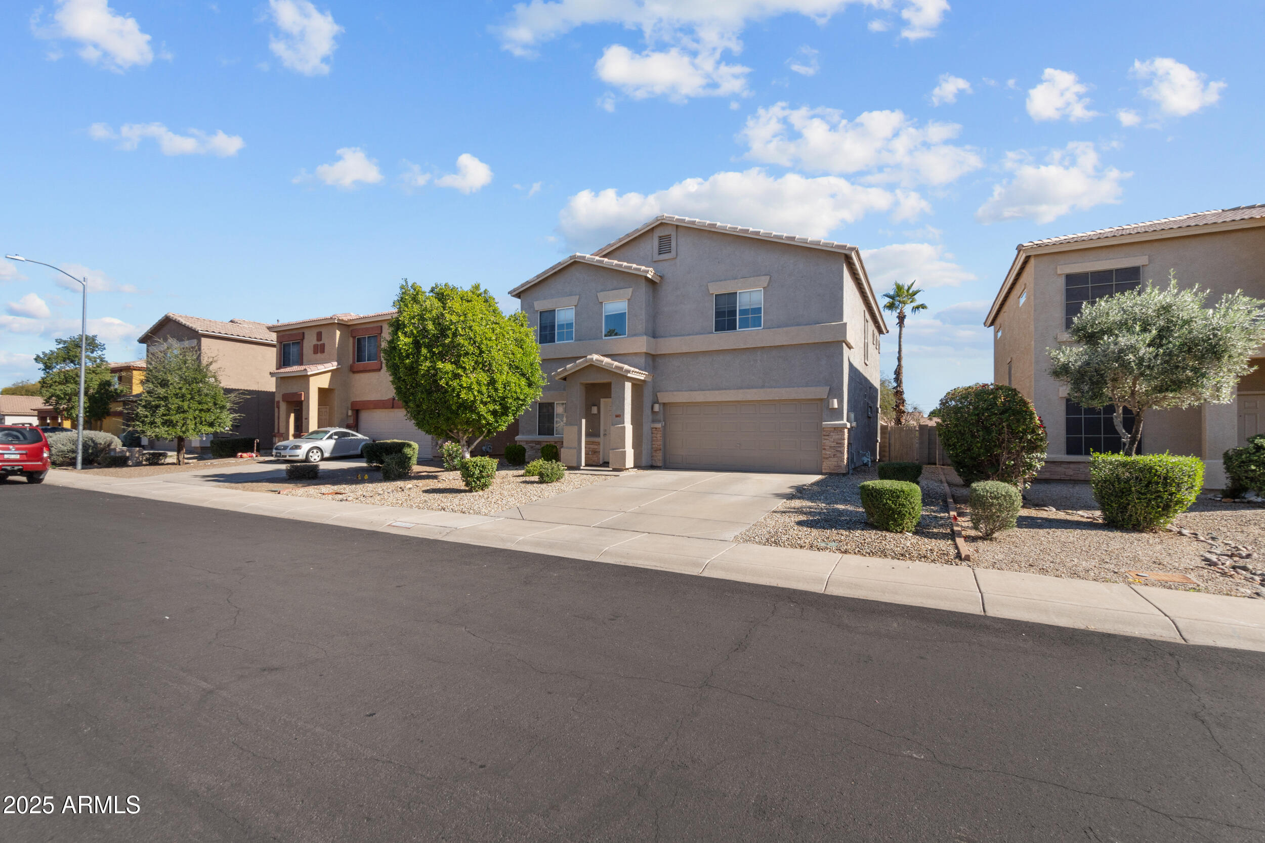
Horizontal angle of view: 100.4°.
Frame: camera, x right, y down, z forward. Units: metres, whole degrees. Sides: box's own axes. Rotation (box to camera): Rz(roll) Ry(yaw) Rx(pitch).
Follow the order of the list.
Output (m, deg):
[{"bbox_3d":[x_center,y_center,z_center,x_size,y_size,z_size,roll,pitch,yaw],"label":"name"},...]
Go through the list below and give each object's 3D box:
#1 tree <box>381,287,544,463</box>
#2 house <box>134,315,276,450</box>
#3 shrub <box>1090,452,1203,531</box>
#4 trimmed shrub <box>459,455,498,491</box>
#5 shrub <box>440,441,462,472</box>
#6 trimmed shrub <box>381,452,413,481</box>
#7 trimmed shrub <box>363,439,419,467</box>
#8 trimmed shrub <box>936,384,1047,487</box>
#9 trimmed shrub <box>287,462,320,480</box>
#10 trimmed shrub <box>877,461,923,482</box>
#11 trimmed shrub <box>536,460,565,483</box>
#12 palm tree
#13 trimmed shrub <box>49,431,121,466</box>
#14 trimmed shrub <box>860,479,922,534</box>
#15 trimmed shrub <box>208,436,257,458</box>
[{"bbox_3d":[-5.221,-1.343,16.756,4.808,6.018,4.808,0,-1,30],"label":"tree"},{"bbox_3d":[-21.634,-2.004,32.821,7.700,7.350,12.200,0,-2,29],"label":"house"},{"bbox_3d":[8.445,1.110,8.711,1.400,1.169,1.300,0,-1,30],"label":"shrub"},{"bbox_3d":[-4.118,1.345,13.969,0.970,0.930,0.950,0,-2,29],"label":"trimmed shrub"},{"bbox_3d":[-6.232,1.167,18.338,0.980,1.060,0.980,0,-2,29],"label":"shrub"},{"bbox_3d":[-7.340,1.368,16.502,0.920,0.870,0.920,0,-2,29],"label":"trimmed shrub"},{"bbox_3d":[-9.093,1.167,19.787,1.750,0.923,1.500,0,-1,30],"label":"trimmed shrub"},{"bbox_3d":[7.403,0.422,10.939,2.000,2.426,2.000,0,-1,30],"label":"trimmed shrub"},{"bbox_3d":[-10.726,1.589,17.164,0.930,0.570,0.850,0,-2,29],"label":"trimmed shrub"},{"bbox_3d":[6.392,1.243,12.558,0.950,0.640,0.920,0,-2,29],"label":"trimmed shrub"},{"bbox_3d":[-2.274,1.379,14.620,0.790,0.612,0.770,0,-1,0],"label":"trimmed shrub"},{"bbox_3d":[16.779,-3.443,32.543,2.546,10.467,2.546,0,-1,30],"label":"palm tree"},{"bbox_3d":[-24.936,1.176,23.880,2.600,1.580,2.100,0,-2,29],"label":"trimmed shrub"},{"bbox_3d":[4.250,1.383,8.720,0.970,0.779,0.950,0,-1,30],"label":"trimmed shrub"},{"bbox_3d":[-18.167,1.179,24.044,1.150,0.936,1.750,0,-1,30],"label":"trimmed shrub"}]

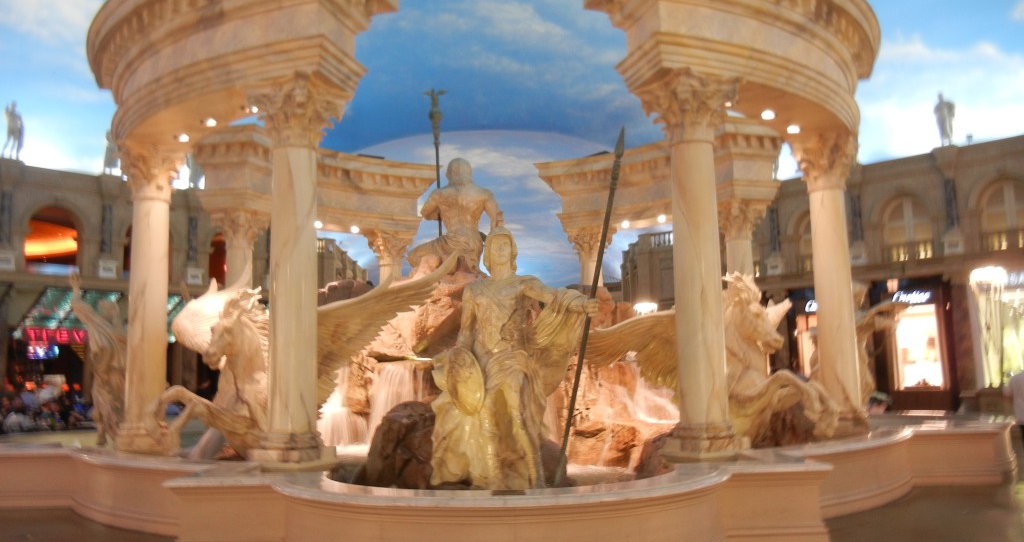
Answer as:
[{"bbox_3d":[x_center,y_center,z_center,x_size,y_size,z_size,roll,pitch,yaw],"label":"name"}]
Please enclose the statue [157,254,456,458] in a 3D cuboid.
[{"bbox_3d":[-3.055,1.171,11.584,3.600,2.400,3.150,-8,-10,43],"label":"statue"}]

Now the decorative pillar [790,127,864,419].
[{"bbox_3d":[4.707,0.174,12.909,0.825,4.275,0.825,-4,-8,23],"label":"decorative pillar"}]

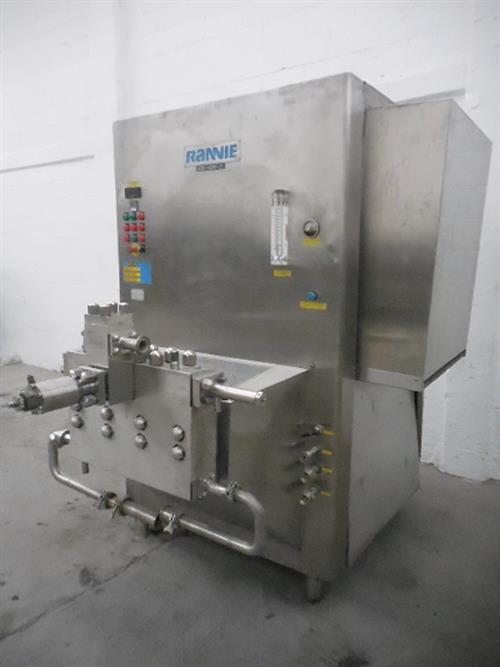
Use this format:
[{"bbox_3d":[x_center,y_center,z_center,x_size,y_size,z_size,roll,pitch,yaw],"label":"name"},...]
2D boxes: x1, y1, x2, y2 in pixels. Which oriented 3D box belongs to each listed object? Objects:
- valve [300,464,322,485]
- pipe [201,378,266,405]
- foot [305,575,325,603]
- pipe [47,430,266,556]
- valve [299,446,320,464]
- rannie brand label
[{"bbox_3d":[0.212,0.486,1.657,0.038,0.050,0.100,7,12,33],"label":"valve"},{"bbox_3d":[-0.047,0.139,1.194,0.192,0.031,0.030,7,12,33],"label":"pipe"},{"bbox_3d":[0.244,0.954,1.833,0.056,0.132,0.056,7,12,33],"label":"foot"},{"bbox_3d":[-0.338,0.456,1.446,0.903,0.207,0.062,7,12,33],"label":"pipe"},{"bbox_3d":[0.207,0.417,1.648,0.035,0.040,0.110,7,12,33],"label":"valve"},{"bbox_3d":[-0.135,-0.655,1.764,0.260,0.066,0.006,7,12,33],"label":"rannie brand label"}]

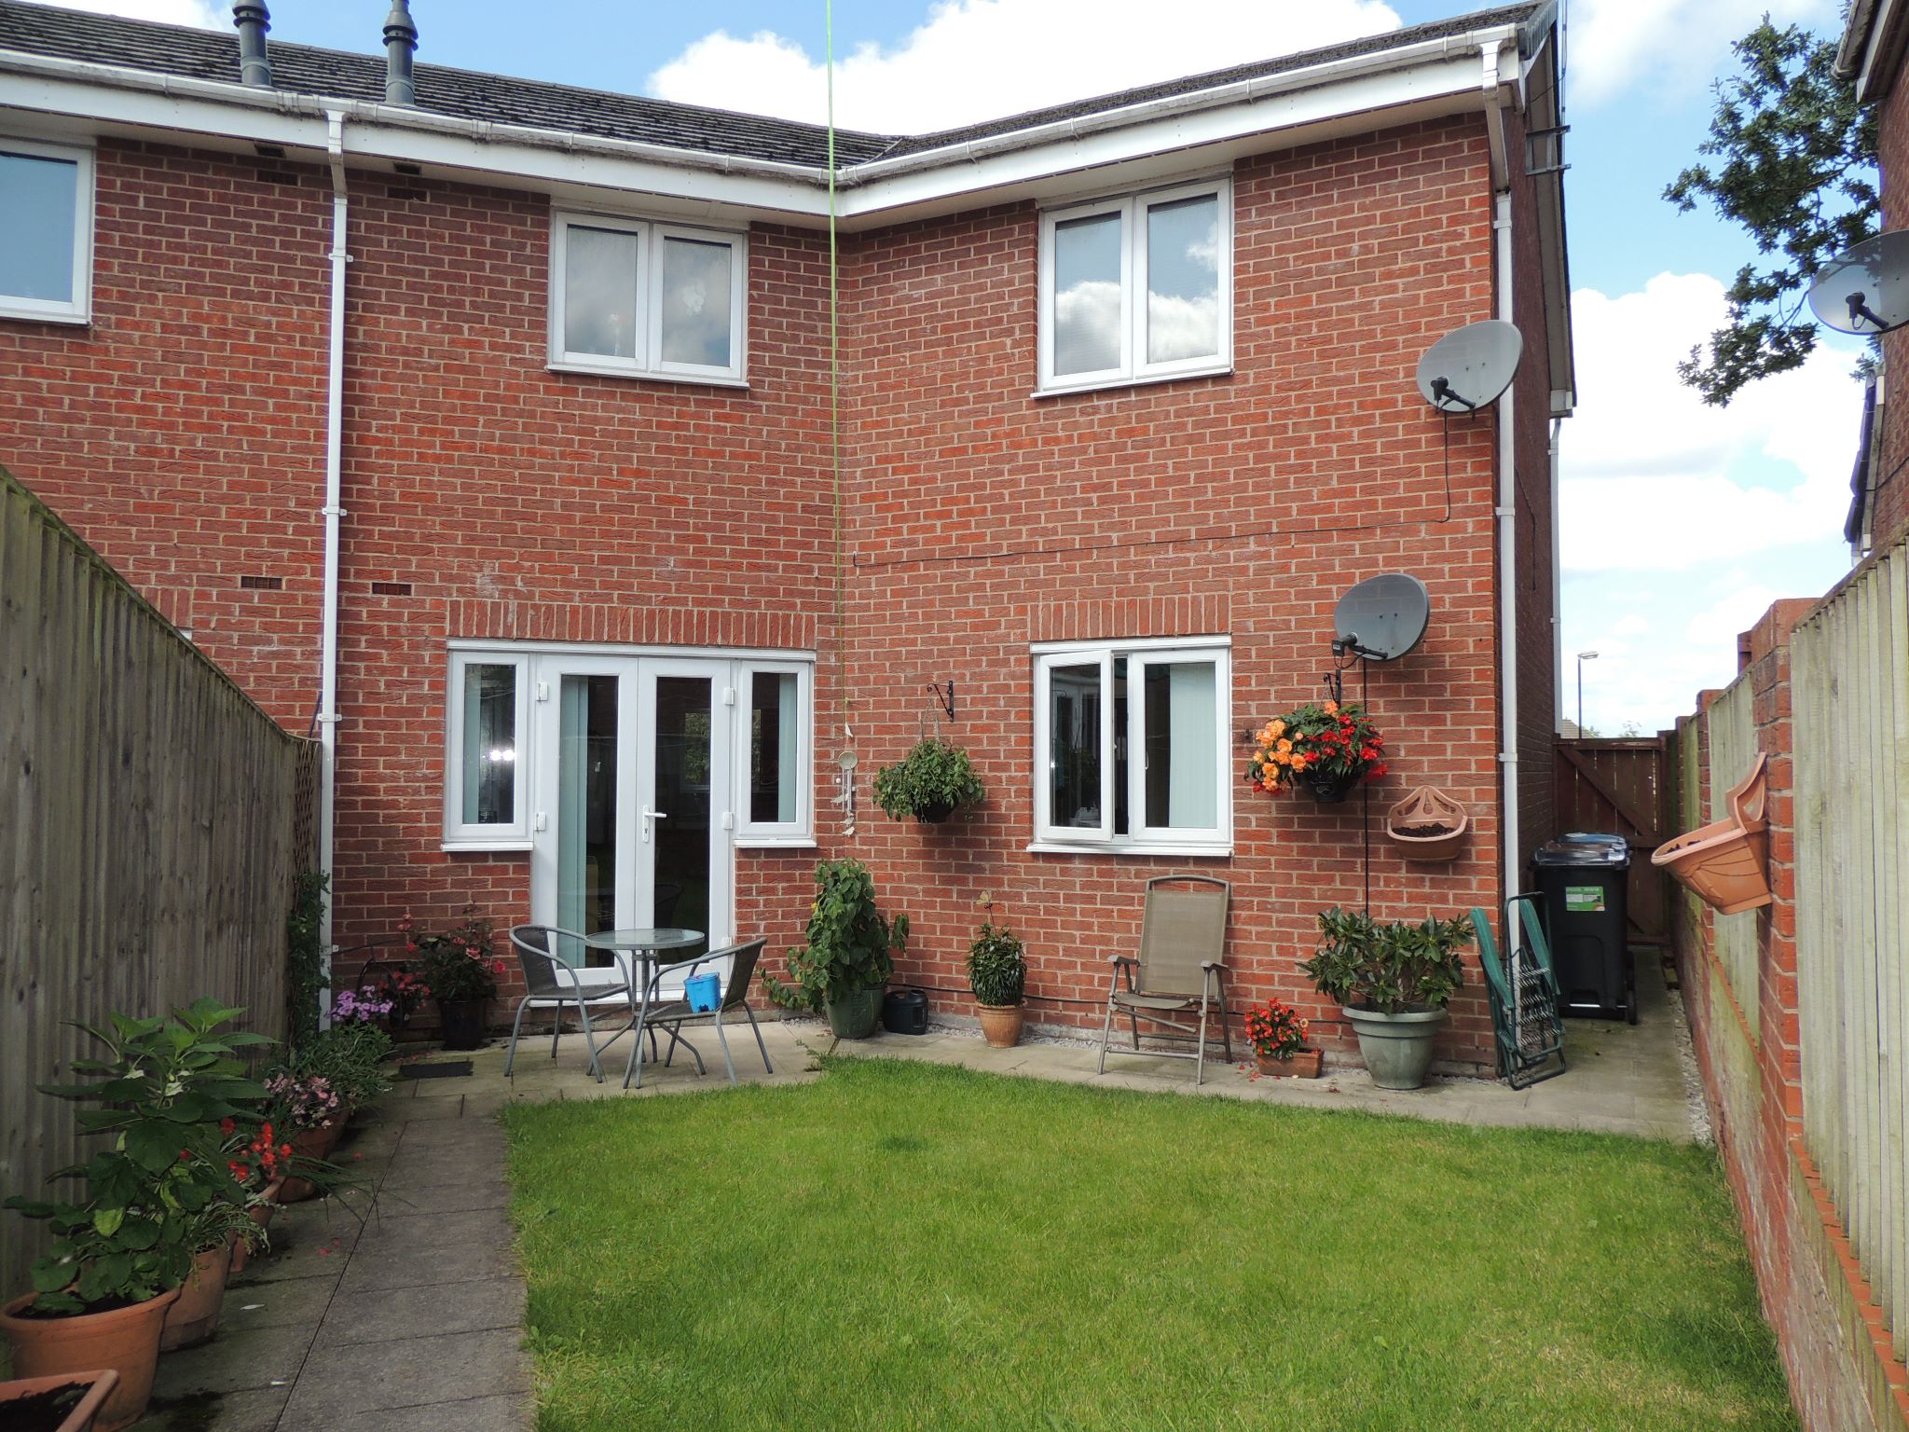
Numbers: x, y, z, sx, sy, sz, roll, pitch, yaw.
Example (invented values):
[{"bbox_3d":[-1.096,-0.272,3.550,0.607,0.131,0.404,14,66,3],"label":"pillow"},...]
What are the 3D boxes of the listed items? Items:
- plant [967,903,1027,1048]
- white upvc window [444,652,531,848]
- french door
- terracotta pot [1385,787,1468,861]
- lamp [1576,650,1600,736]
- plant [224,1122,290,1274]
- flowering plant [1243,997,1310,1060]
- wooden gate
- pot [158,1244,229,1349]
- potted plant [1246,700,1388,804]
[{"bbox_3d":[0.245,1.426,7.420,0.330,0.790,0.340,0,-2,0],"label":"plant"},{"bbox_3d":[-2.656,0.199,7.532,0.455,1.120,0.100,1,-2,-18],"label":"white upvc window"},{"bbox_3d":[-1.893,0.661,7.807,1.190,2.030,0.090,1,-2,-19],"label":"french door"},{"bbox_3d":[2.362,0.542,6.621,0.370,0.360,0.190,-1,-2,26],"label":"terracotta pot"},{"bbox_3d":[20.135,0.642,41.977,0.720,5.300,0.280,0,-2,15],"label":"lamp"},{"bbox_3d":[-2.200,1.462,4.030,0.370,0.430,0.370,1,-3,-18],"label":"plant"},{"bbox_3d":[1.618,1.569,6.649,0.330,0.320,0.270,-1,-3,26],"label":"flowering plant"},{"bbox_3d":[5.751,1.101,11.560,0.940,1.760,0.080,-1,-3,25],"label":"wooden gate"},{"bbox_3d":[-1.885,1.344,3.129,0.330,0.240,0.330,1,-2,-19],"label":"pot"},{"bbox_3d":[1.842,0.163,6.727,0.700,0.500,0.520,-1,-3,25],"label":"potted plant"}]

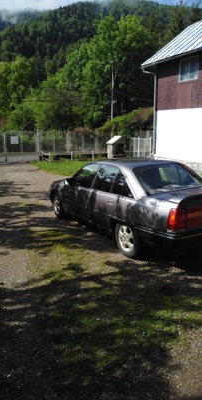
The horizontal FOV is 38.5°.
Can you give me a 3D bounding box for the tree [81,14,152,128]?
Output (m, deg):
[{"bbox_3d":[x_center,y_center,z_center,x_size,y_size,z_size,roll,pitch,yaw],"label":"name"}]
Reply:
[{"bbox_3d":[1.600,-12.000,29.200,7.200,11.800,7.000,0,13,0],"label":"tree"}]

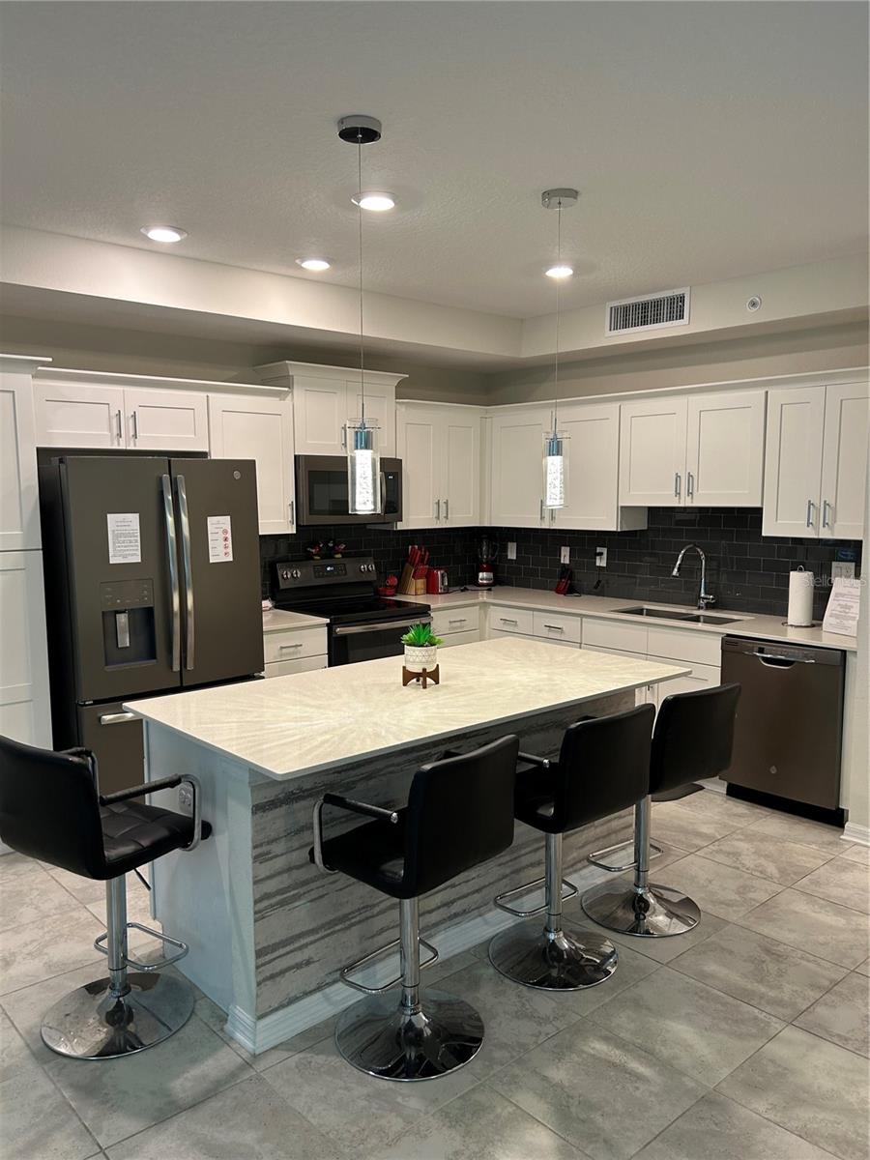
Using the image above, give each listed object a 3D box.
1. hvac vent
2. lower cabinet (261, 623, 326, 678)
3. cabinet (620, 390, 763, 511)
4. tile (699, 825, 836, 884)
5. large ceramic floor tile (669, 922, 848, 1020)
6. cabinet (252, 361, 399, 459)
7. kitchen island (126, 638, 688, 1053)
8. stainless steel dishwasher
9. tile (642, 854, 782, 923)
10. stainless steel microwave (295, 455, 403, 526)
[{"bbox_3d":[1.216,-1.538,5.018,0.025,0.199,0.567,-5,8,-42],"label":"hvac vent"},{"bbox_3d":[-0.988,0.693,5.094,0.465,0.885,0.630,-5,8,-41],"label":"lower cabinet"},{"bbox_3d":[1.549,-0.734,5.049,0.318,0.613,0.924,-5,8,-42],"label":"cabinet"},{"bbox_3d":[1.493,1.251,3.937,0.446,0.011,0.446,-5,8,-41],"label":"tile"},{"bbox_3d":[1.106,1.330,2.977,0.443,0.010,0.443,-5,8,-42],"label":"large ceramic floor tile"},{"bbox_3d":[-0.620,-1.018,5.428,0.860,0.513,0.385,-5,8,-41],"label":"cabinet"},{"bbox_3d":[-0.014,0.854,3.350,1.954,0.914,1.035,-5,8,-41],"label":"kitchen island"},{"bbox_3d":[1.911,0.701,4.514,0.610,0.808,0.608,-5,8,-42],"label":"stainless steel dishwasher"},{"bbox_3d":[1.141,1.266,3.605,0.443,0.010,0.443,-5,8,-42],"label":"tile"},{"bbox_3d":[-0.621,-0.557,5.452,0.760,0.398,0.425,-5,8,-42],"label":"stainless steel microwave"}]

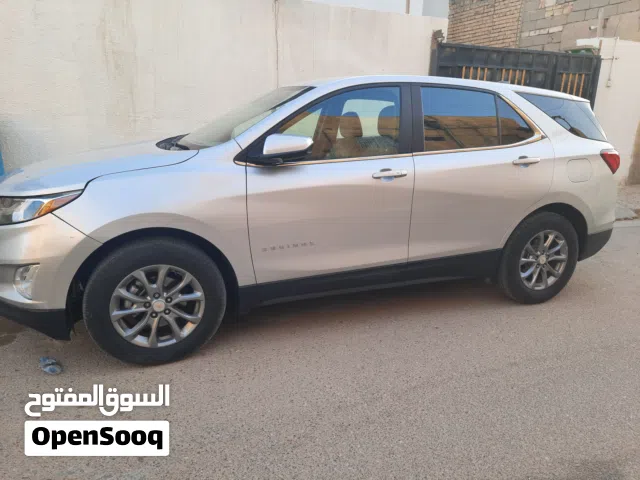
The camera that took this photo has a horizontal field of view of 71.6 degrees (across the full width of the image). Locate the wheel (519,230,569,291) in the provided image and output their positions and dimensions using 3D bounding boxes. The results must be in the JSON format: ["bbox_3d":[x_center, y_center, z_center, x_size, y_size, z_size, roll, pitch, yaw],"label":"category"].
[{"bbox_3d":[1.654,0.134,3.404,0.465,0.465,0.180,-4,17,-22],"label":"wheel"}]

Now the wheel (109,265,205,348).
[{"bbox_3d":[-0.872,0.328,2.401,0.465,0.465,0.180,-4,17,-22],"label":"wheel"}]

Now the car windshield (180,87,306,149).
[{"bbox_3d":[-0.612,-0.849,3.062,0.840,0.110,1.420,-34,26,-10],"label":"car windshield"}]

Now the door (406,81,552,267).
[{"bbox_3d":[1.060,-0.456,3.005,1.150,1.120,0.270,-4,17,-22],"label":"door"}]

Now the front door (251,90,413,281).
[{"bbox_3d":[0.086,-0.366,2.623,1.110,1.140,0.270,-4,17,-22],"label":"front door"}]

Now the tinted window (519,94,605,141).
[{"bbox_3d":[1.821,-0.912,3.300,0.880,0.350,0.100,-6,-4,-26],"label":"tinted window"}]

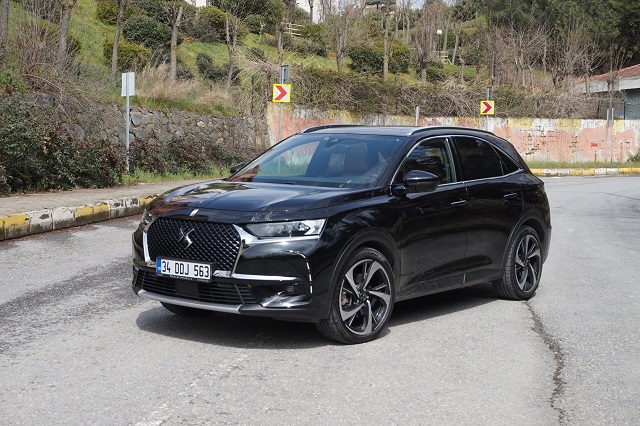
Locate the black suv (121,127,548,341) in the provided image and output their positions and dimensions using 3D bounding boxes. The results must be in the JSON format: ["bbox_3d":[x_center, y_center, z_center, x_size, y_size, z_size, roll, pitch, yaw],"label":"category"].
[{"bbox_3d":[0.411,0.029,8.415,2.010,1.620,4.570,4,5,36],"label":"black suv"}]

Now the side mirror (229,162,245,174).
[{"bbox_3d":[-0.674,-0.351,8.444,0.250,0.165,0.150,4,5,36],"label":"side mirror"}]

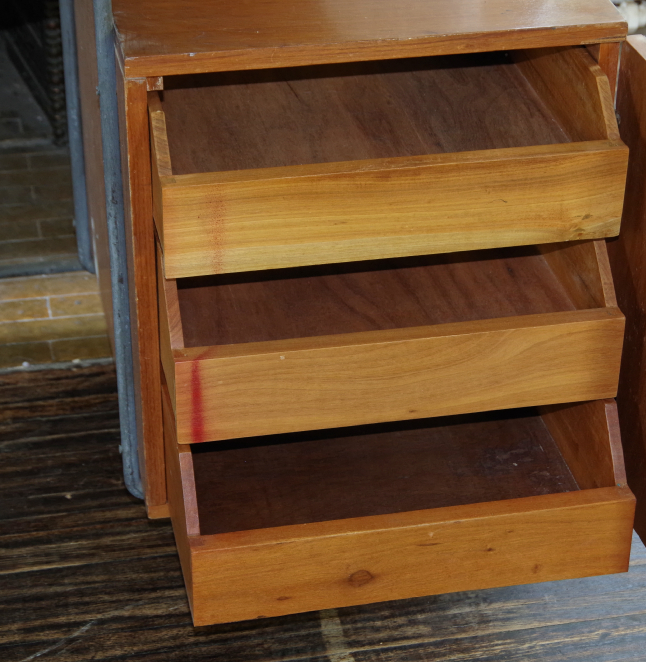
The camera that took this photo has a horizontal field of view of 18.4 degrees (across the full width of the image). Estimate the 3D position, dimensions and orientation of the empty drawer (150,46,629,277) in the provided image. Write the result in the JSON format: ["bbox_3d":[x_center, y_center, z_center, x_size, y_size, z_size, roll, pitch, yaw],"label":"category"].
[{"bbox_3d":[0.023,-0.244,1.985,0.425,0.131,0.470,-6,32,-10],"label":"empty drawer"}]

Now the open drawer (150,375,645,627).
[{"bbox_3d":[0.043,0.071,2.060,0.425,0.149,0.470,-6,32,-10],"label":"open drawer"}]

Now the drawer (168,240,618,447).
[{"bbox_3d":[0.029,-0.101,2.037,0.425,0.150,0.470,-6,32,-10],"label":"drawer"}]

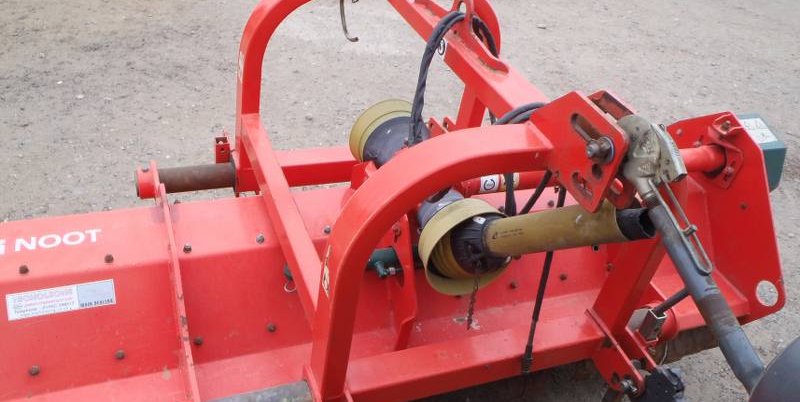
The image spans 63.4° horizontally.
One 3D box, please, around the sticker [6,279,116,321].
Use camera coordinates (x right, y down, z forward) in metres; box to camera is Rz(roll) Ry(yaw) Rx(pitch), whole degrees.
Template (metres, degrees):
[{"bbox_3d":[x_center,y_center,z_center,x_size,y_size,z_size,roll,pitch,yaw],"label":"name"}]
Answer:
[{"bbox_3d":[-0.851,0.249,1.631,0.243,0.063,0.005,-6,2,-21],"label":"sticker"}]

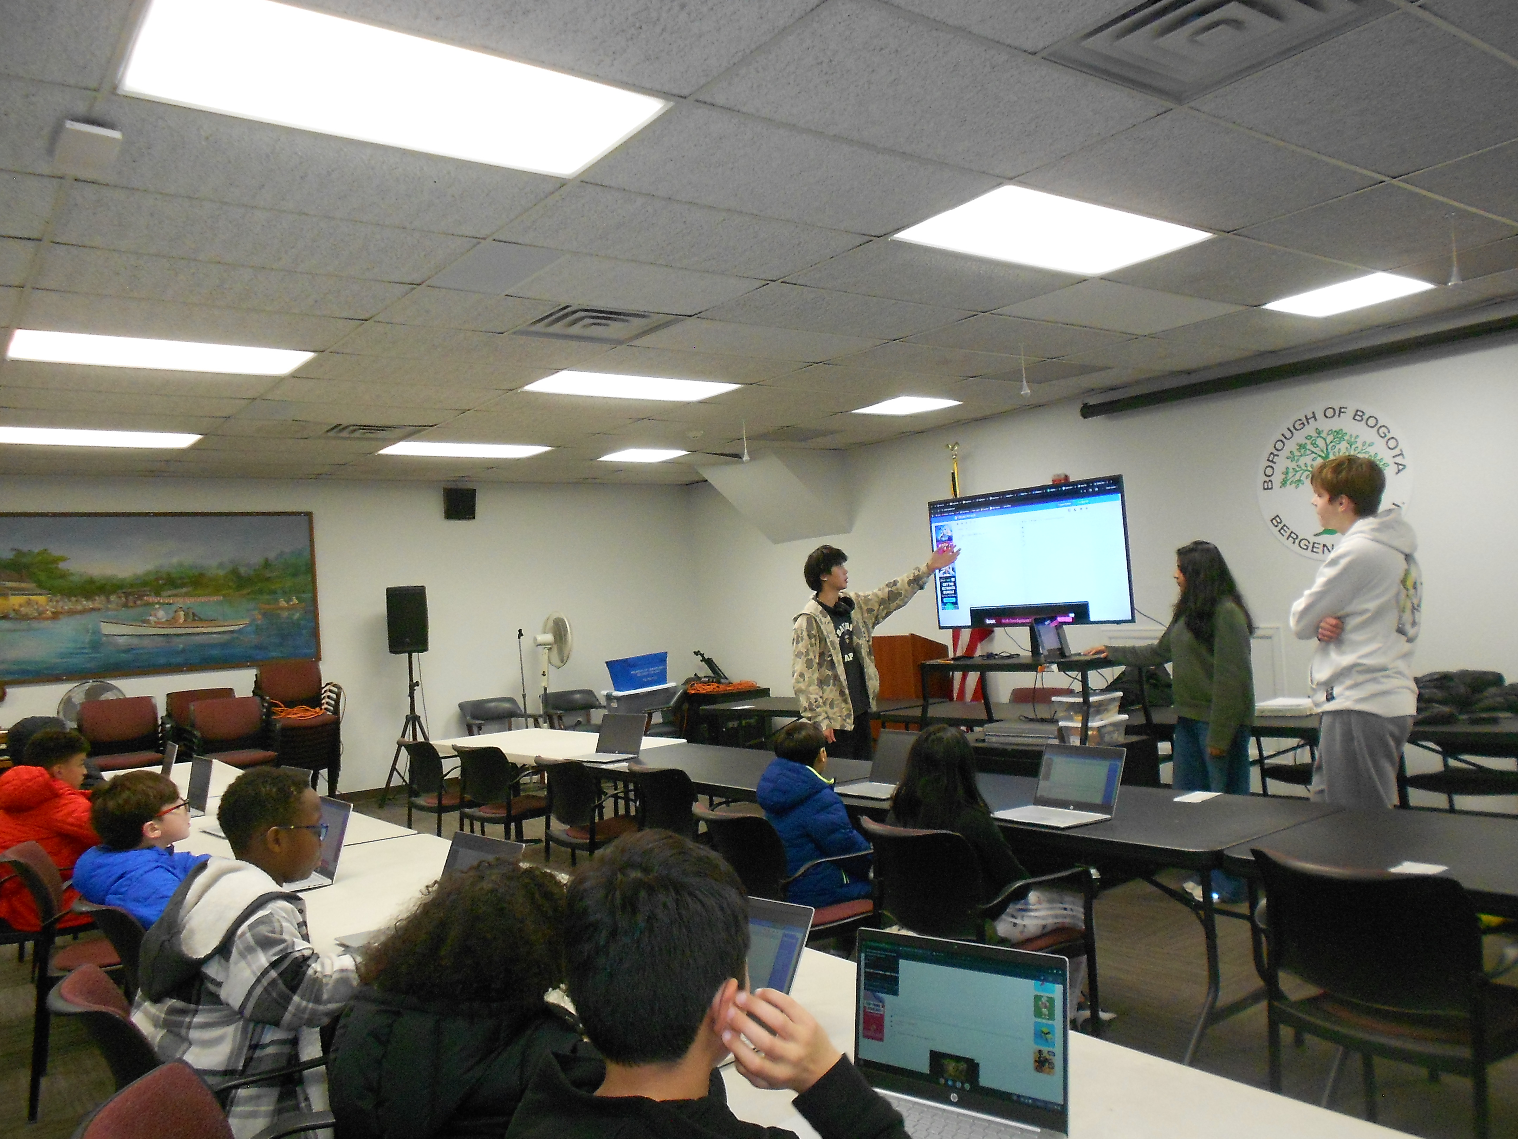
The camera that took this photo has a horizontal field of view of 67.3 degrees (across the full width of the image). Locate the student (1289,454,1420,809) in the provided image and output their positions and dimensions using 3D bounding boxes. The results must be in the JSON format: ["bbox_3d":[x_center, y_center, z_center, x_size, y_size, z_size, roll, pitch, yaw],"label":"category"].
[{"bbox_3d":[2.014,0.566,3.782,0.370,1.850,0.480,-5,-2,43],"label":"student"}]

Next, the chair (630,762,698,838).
[{"bbox_3d":[-0.240,1.283,5.152,0.580,0.830,0.560,-3,-2,-37],"label":"chair"}]

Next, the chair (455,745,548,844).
[{"bbox_3d":[-1.446,1.449,6.843,0.570,0.820,0.580,-2,-2,-45],"label":"chair"}]

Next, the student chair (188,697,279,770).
[{"bbox_3d":[-3.769,1.415,8.210,0.600,0.910,0.560,-4,-2,33],"label":"student chair"}]

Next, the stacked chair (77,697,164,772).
[{"bbox_3d":[-4.458,1.419,8.096,0.580,0.930,0.580,-3,-2,-37],"label":"stacked chair"}]

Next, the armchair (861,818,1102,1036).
[{"bbox_3d":[0.731,1.242,3.808,0.580,0.820,0.600,-3,-2,-37],"label":"armchair"}]

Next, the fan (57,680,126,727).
[{"bbox_3d":[-4.889,1.443,8.423,0.530,1.245,0.380,-3,-2,-37],"label":"fan"}]

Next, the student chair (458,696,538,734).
[{"bbox_3d":[-2.289,1.557,10.100,0.600,0.770,0.620,-3,-2,-34],"label":"student chair"}]

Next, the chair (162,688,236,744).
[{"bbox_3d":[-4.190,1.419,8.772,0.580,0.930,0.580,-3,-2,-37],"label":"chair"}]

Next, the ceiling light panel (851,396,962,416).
[{"bbox_3d":[1.004,-1.138,7.923,0.590,0.050,0.590,-3,-2,-37],"label":"ceiling light panel"}]

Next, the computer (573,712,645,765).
[{"bbox_3d":[-0.851,0.958,6.393,0.335,0.225,0.295,-5,-2,42],"label":"computer"}]

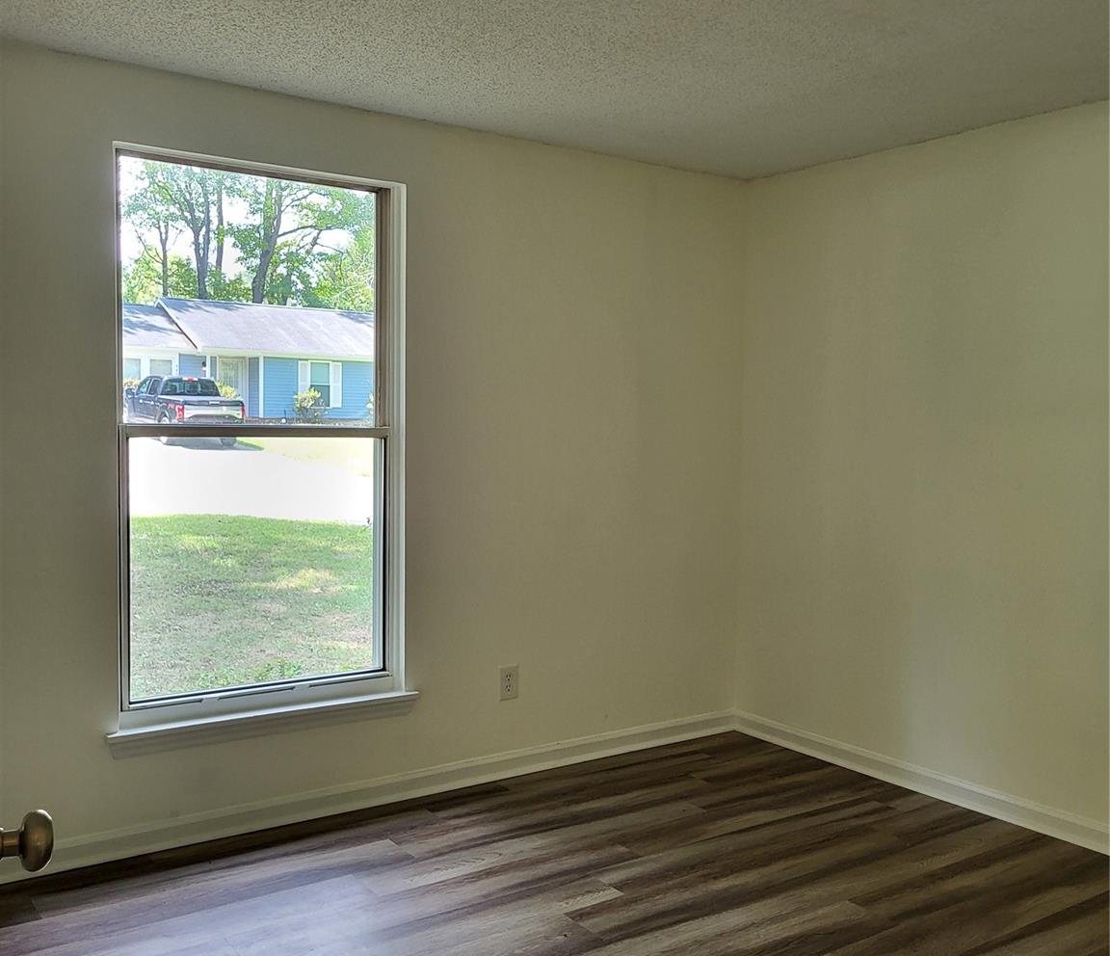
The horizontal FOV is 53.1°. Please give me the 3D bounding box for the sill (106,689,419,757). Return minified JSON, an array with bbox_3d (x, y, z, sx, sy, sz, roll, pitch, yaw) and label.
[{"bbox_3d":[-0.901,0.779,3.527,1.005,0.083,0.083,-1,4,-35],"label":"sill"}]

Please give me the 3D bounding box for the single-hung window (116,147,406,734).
[{"bbox_3d":[-0.918,-0.118,3.529,0.936,1.702,0.105,-1,4,-35],"label":"single-hung window"}]

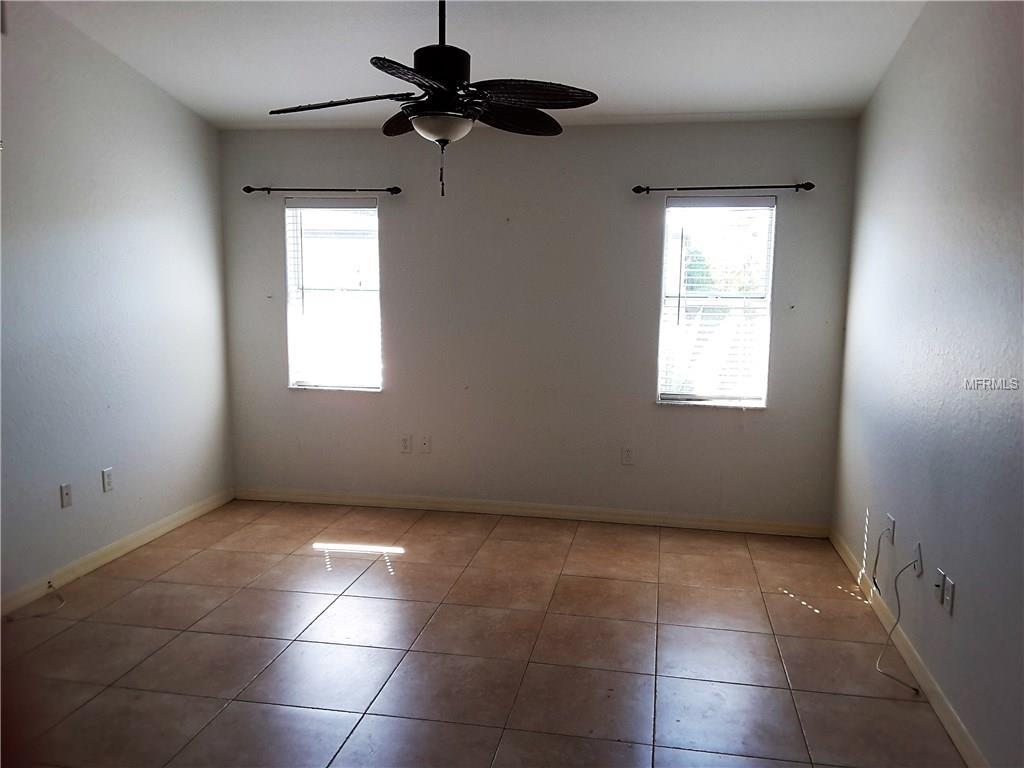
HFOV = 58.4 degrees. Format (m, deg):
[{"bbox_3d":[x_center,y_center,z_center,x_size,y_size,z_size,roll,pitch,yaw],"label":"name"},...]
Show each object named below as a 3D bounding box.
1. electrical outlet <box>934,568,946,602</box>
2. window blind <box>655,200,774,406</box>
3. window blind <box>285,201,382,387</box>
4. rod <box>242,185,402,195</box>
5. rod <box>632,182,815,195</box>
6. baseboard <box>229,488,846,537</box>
[{"bbox_3d":[1.546,0.730,3.314,0.010,0.115,0.073,2,9,11],"label":"electrical outlet"},{"bbox_3d":[1.206,-0.484,5.406,0.629,1.211,0.060,2,9,11],"label":"window blind"},{"bbox_3d":[-1.130,-0.565,5.843,0.619,1.210,0.060,2,9,11],"label":"window blind"},{"bbox_3d":[-1.182,-1.196,5.678,1.042,0.053,0.085,2,9,11],"label":"rod"},{"bbox_3d":[1.200,-1.113,5.233,1.018,0.053,0.085,2,9,11],"label":"rod"},{"bbox_3d":[0.022,0.804,5.807,3.806,0.080,0.016,2,9,11],"label":"baseboard"}]

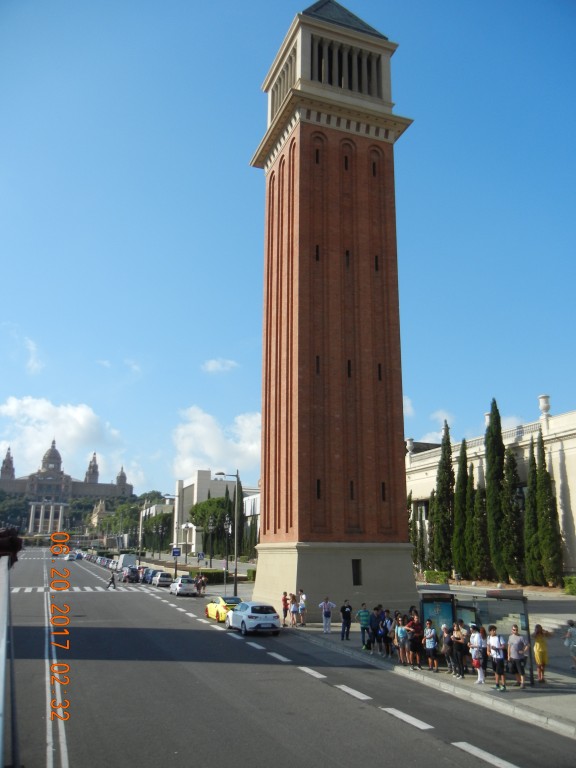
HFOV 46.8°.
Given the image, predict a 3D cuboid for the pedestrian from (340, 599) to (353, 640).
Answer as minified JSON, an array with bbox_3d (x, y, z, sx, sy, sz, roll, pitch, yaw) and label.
[{"bbox_3d":[2.631,10.677,30.080,0.520,1.744,0.320,4,-15,-13],"label":"pedestrian"}]

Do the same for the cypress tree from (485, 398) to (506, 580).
[{"bbox_3d":[20.411,10.093,64.789,1.738,17.844,1.738,5,-15,-19],"label":"cypress tree"}]

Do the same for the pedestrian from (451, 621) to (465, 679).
[{"bbox_3d":[5.486,8.659,21.668,0.450,1.660,0.380,-12,-19,40],"label":"pedestrian"}]

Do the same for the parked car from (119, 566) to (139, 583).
[{"bbox_3d":[-18.360,22.121,77.339,1.800,1.650,4.400,5,-14,-19],"label":"parked car"}]

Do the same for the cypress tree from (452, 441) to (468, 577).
[{"bbox_3d":[18.253,13.107,70.462,1.495,14.630,1.495,5,-15,-19],"label":"cypress tree"}]

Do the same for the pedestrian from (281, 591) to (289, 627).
[{"bbox_3d":[-0.110,11.713,34.604,0.420,1.720,0.500,-1,-14,5],"label":"pedestrian"}]

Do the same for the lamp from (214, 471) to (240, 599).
[{"bbox_3d":[-4.570,11.386,50.701,1.750,9.890,0.350,5,-15,-19],"label":"lamp"}]

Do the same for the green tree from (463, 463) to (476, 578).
[{"bbox_3d":[18.187,13.555,66.353,1.500,11.400,1.500,-3,-14,15],"label":"green tree"}]

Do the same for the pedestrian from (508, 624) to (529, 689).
[{"bbox_3d":[6.895,8.228,20.117,0.580,1.800,0.360,-7,-16,25],"label":"pedestrian"}]

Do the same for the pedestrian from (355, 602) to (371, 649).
[{"bbox_3d":[3.099,10.001,27.482,0.560,1.785,0.340,5,-15,-15],"label":"pedestrian"}]

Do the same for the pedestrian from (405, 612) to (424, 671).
[{"bbox_3d":[4.353,8.933,23.001,0.600,1.740,0.450,-7,-16,26],"label":"pedestrian"}]

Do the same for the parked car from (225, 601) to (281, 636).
[{"bbox_3d":[-1.779,11.798,33.826,1.810,1.460,4.250,5,-14,-19],"label":"parked car"}]

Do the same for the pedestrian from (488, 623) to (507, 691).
[{"bbox_3d":[6.027,7.909,19.209,0.540,1.760,0.400,-9,-17,33],"label":"pedestrian"}]

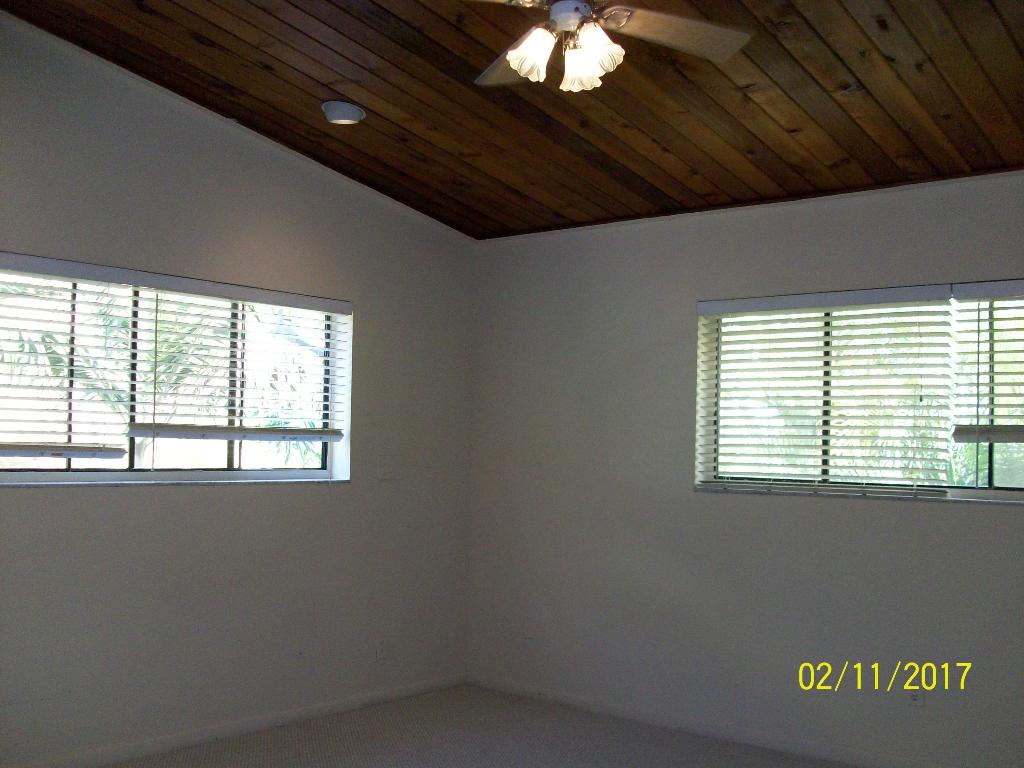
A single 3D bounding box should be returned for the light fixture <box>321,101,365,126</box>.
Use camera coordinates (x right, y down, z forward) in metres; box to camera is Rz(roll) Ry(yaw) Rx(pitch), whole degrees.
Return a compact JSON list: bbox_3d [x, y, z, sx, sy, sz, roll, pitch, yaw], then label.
[{"bbox_3d":[-0.689,-1.086,4.095,0.185,0.060,0.185,6,-9,1],"label":"light fixture"}]

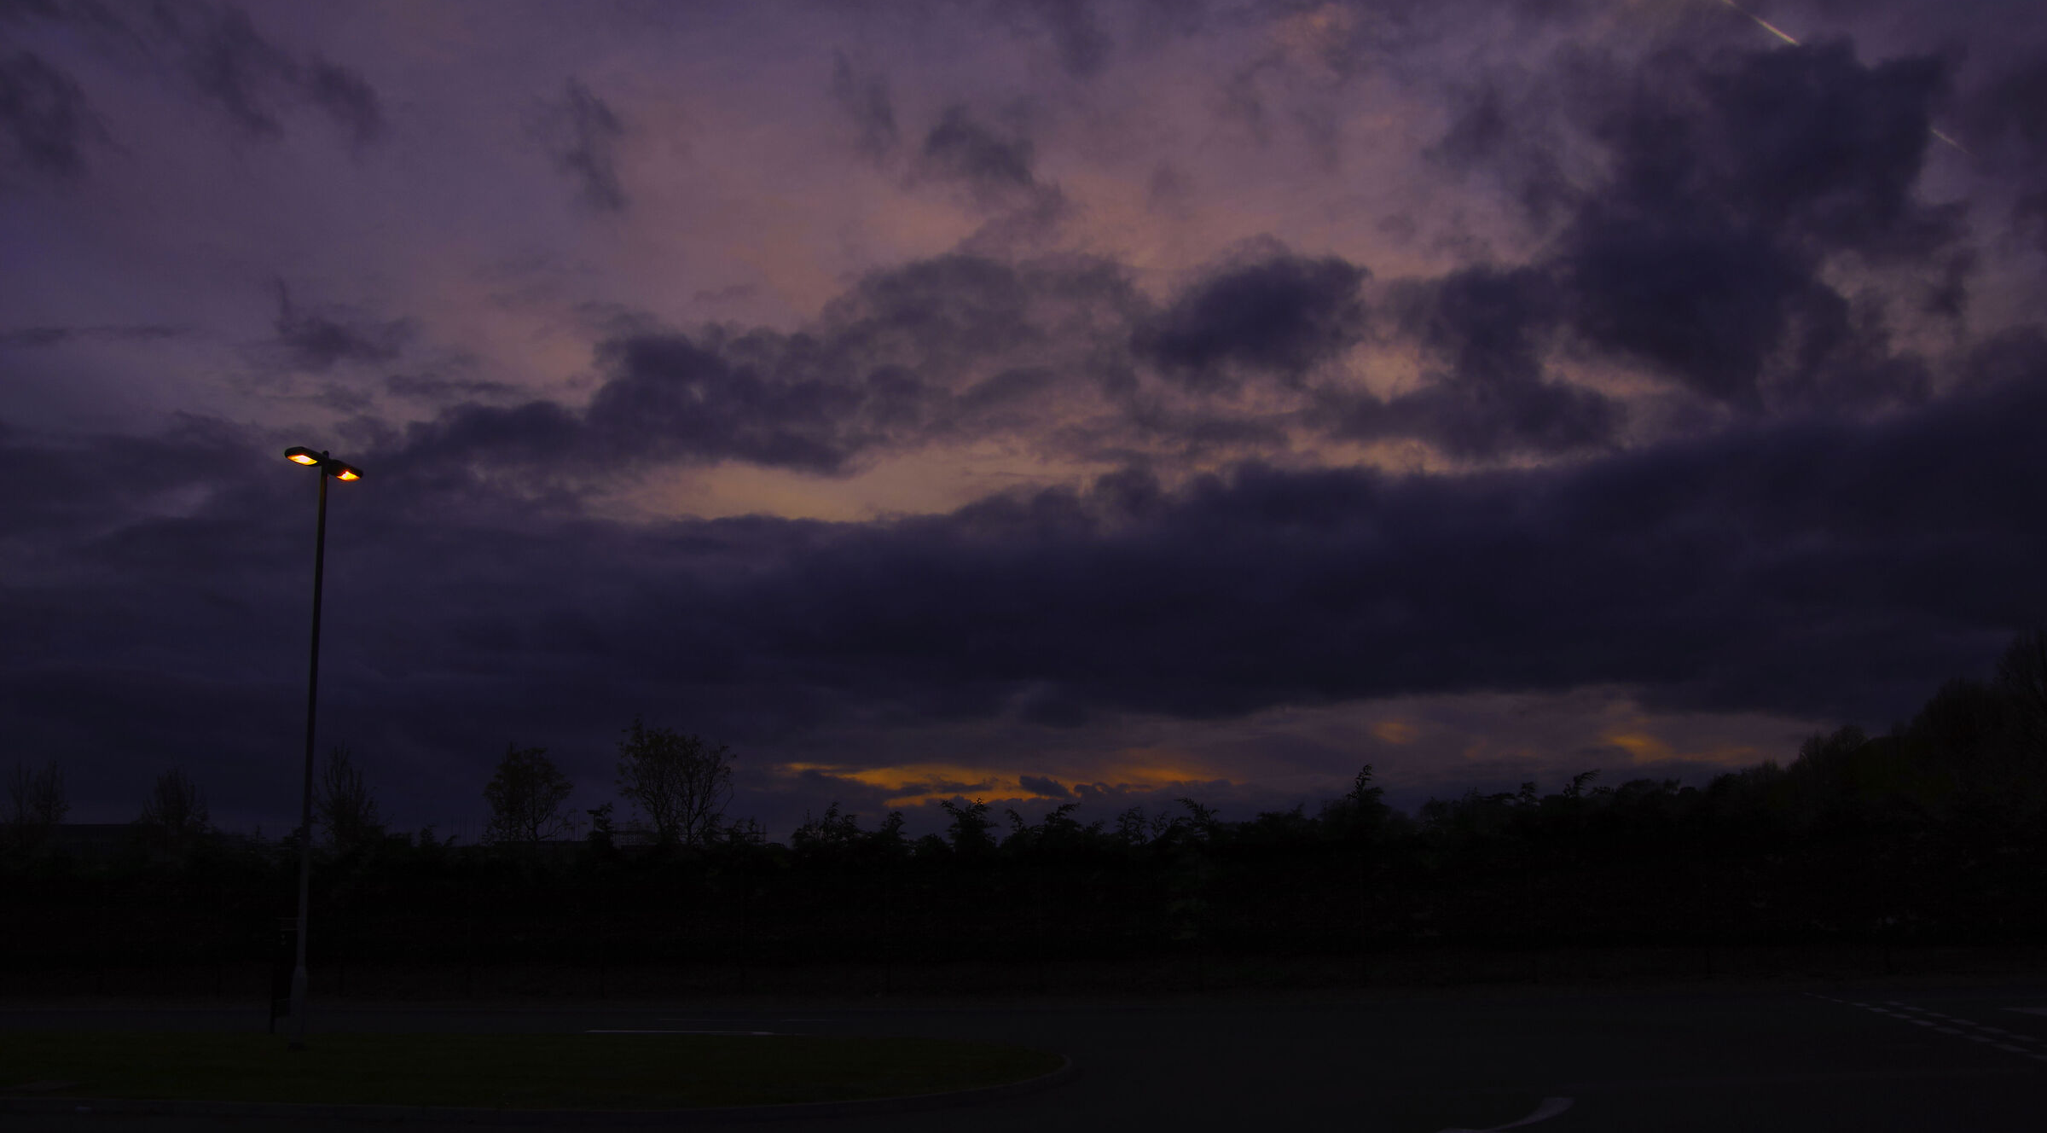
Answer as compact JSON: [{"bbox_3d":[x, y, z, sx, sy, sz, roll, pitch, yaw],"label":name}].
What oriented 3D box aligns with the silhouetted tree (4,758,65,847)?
[{"bbox_3d":[-28.831,8.676,44.318,1.593,6.140,1.593,6,-13,-32],"label":"silhouetted tree"}]

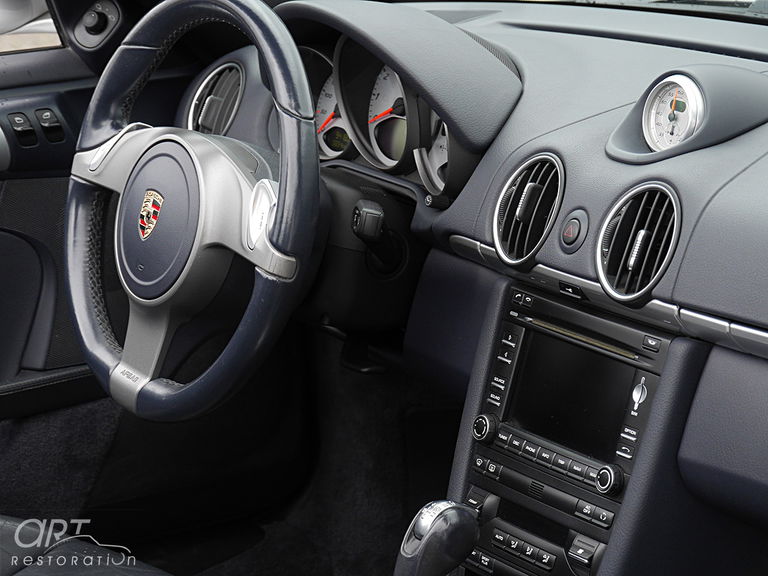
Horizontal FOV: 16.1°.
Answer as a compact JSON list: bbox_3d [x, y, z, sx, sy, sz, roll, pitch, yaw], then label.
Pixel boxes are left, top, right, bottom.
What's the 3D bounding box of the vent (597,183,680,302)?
[{"bbox_3d":[0.197,-0.032,2.004,0.030,0.092,0.090,21,0,-34],"label":"vent"}]

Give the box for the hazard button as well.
[{"bbox_3d":[0.142,-0.042,2.049,0.010,0.022,0.021,19,2,-33],"label":"hazard button"}]

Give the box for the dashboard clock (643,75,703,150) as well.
[{"bbox_3d":[0.227,-0.132,2.085,0.020,0.062,0.062,13,4,-36],"label":"dashboard clock"}]

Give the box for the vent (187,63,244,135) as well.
[{"bbox_3d":[-0.152,-0.171,2.606,0.030,0.090,0.088,24,-1,-33],"label":"vent"}]

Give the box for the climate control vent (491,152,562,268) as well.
[{"bbox_3d":[0.122,-0.059,2.113,0.030,0.092,0.090,21,3,-29],"label":"climate control vent"}]

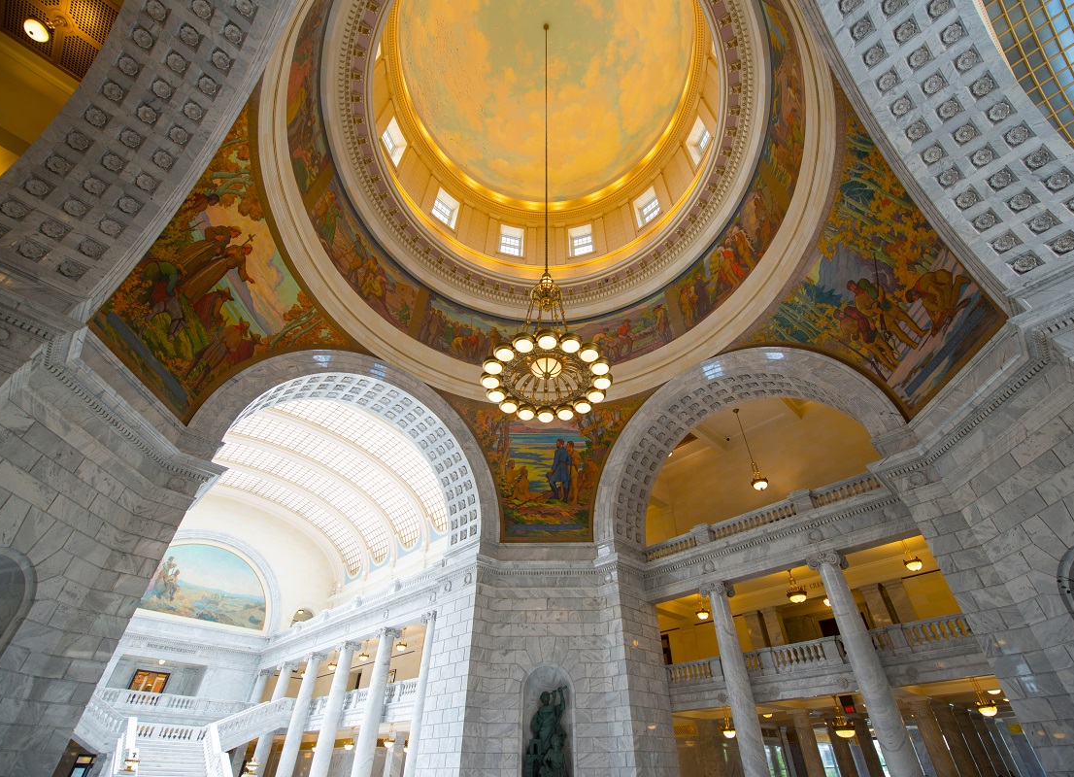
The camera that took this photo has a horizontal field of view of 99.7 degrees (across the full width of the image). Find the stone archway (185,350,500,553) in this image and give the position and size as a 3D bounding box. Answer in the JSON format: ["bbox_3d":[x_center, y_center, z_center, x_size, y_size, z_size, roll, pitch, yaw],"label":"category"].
[{"bbox_3d":[-8.087,2.634,22.993,14.427,7.421,2.704,33,-50,-32],"label":"stone archway"}]

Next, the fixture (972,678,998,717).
[{"bbox_3d":[15.080,10.499,15.341,0.720,1.035,0.720,33,-50,-32],"label":"fixture"}]

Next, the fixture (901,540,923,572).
[{"bbox_3d":[15.298,6.823,18.579,0.730,1.358,0.730,33,-50,-32],"label":"fixture"}]

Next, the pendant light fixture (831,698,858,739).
[{"bbox_3d":[12.209,13.224,18.217,0.870,1.375,0.870,33,-50,-32],"label":"pendant light fixture"}]

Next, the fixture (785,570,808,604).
[{"bbox_3d":[12.216,9.382,21.449,0.880,1.530,0.880,33,-50,-32],"label":"fixture"}]

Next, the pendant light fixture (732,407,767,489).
[{"bbox_3d":[12.312,3.415,26.434,0.870,5.422,0.870,33,-50,-32],"label":"pendant light fixture"}]

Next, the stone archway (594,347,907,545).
[{"bbox_3d":[8.913,2.538,22.716,2.704,7.411,14.407,33,-50,-32],"label":"stone archway"}]

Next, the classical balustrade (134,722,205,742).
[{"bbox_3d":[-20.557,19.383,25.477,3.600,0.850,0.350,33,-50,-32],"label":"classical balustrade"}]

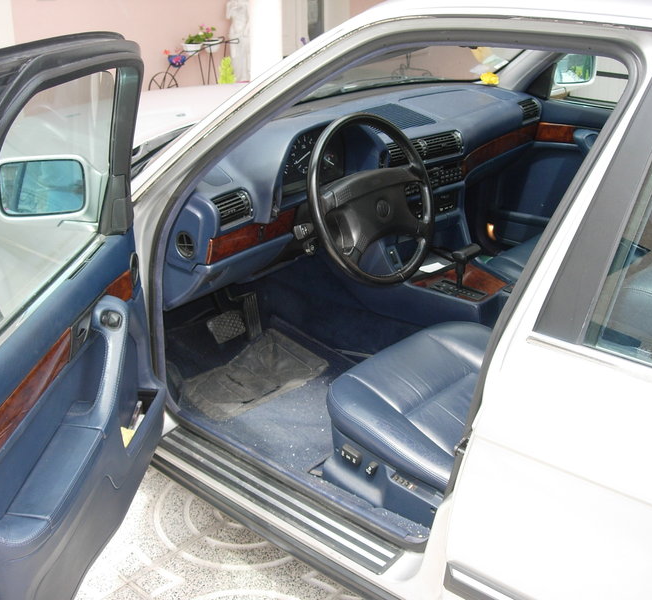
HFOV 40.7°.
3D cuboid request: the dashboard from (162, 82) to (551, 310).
[{"bbox_3d":[0.096,-0.384,2.435,0.430,0.400,1.450,18,30,38],"label":"dashboard"}]

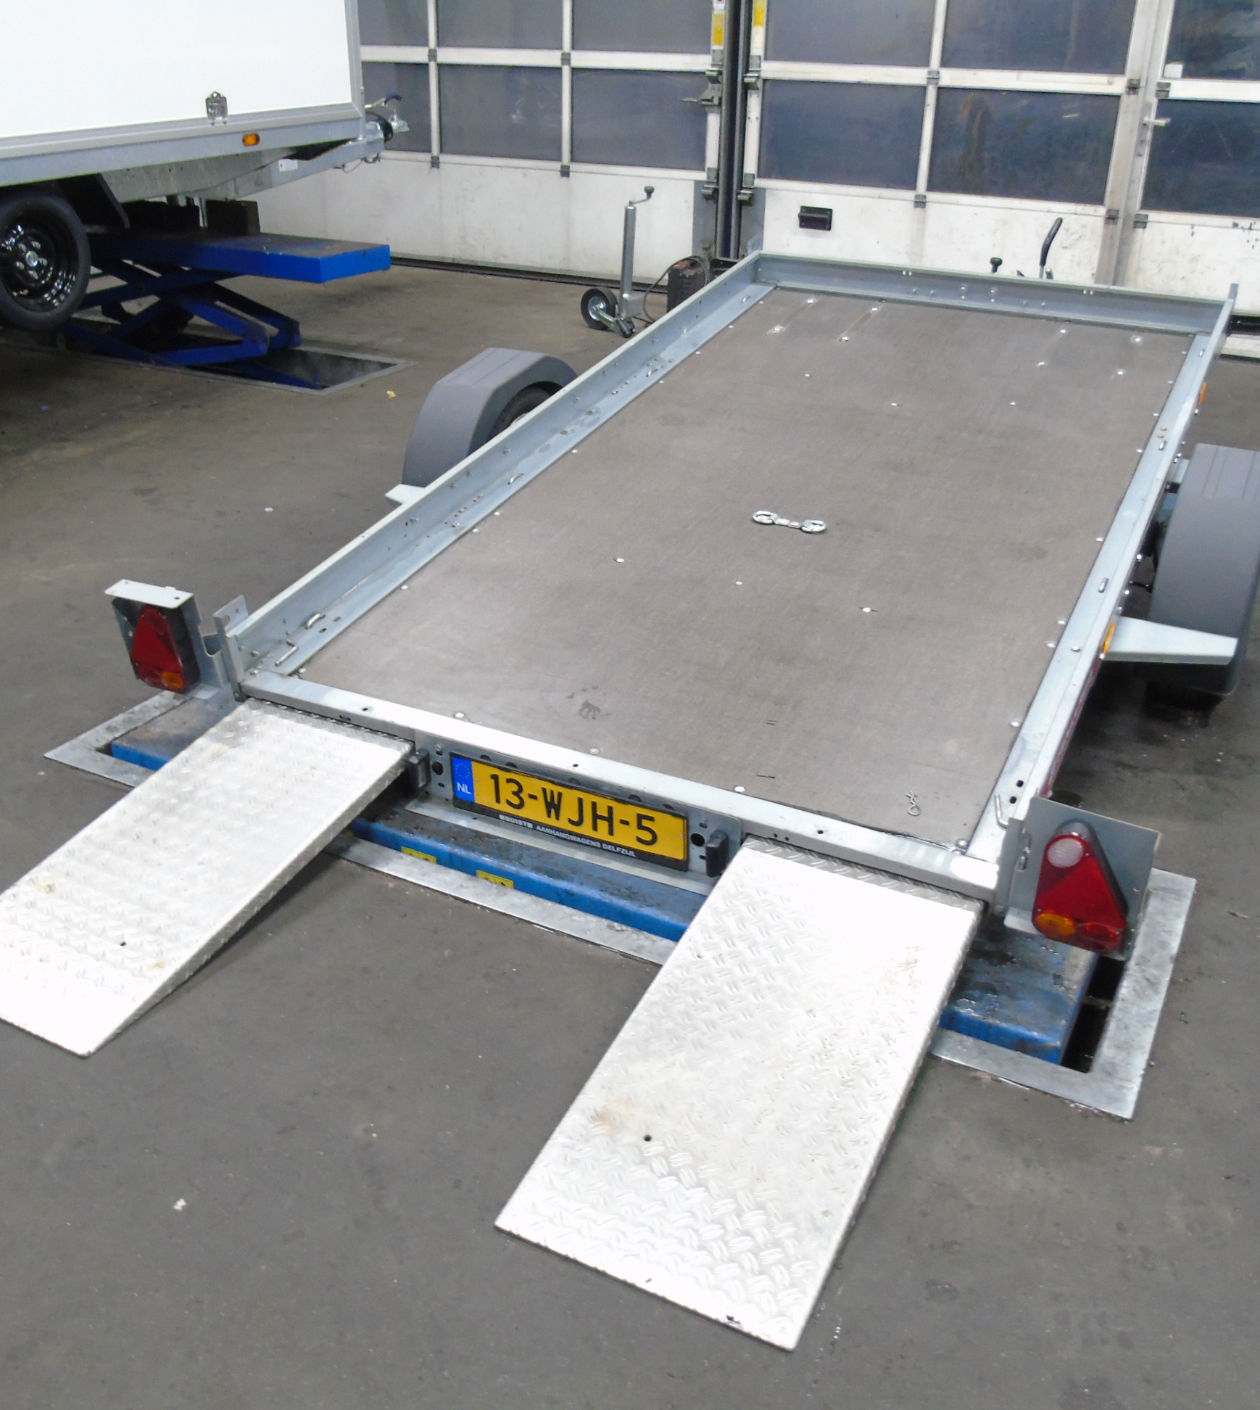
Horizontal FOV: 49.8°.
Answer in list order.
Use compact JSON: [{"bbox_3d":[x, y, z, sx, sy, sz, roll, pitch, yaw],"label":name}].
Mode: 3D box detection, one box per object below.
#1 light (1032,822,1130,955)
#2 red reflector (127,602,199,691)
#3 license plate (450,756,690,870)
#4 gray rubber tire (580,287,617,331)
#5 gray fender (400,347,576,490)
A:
[{"bbox_3d":[0.716,0.282,2.120,0.140,0.215,0.055,14,38,23],"label":"light"},{"bbox_3d":[-0.997,-0.136,2.884,0.140,0.215,0.055,14,38,23],"label":"red reflector"},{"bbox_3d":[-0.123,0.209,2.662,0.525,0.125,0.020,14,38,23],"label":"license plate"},{"bbox_3d":[-0.162,-2.083,7.151,0.205,0.205,0.060,24,35,38],"label":"gray rubber tire"},{"bbox_3d":[-0.390,-0.827,3.994,0.215,0.350,0.780,14,38,23],"label":"gray fender"}]

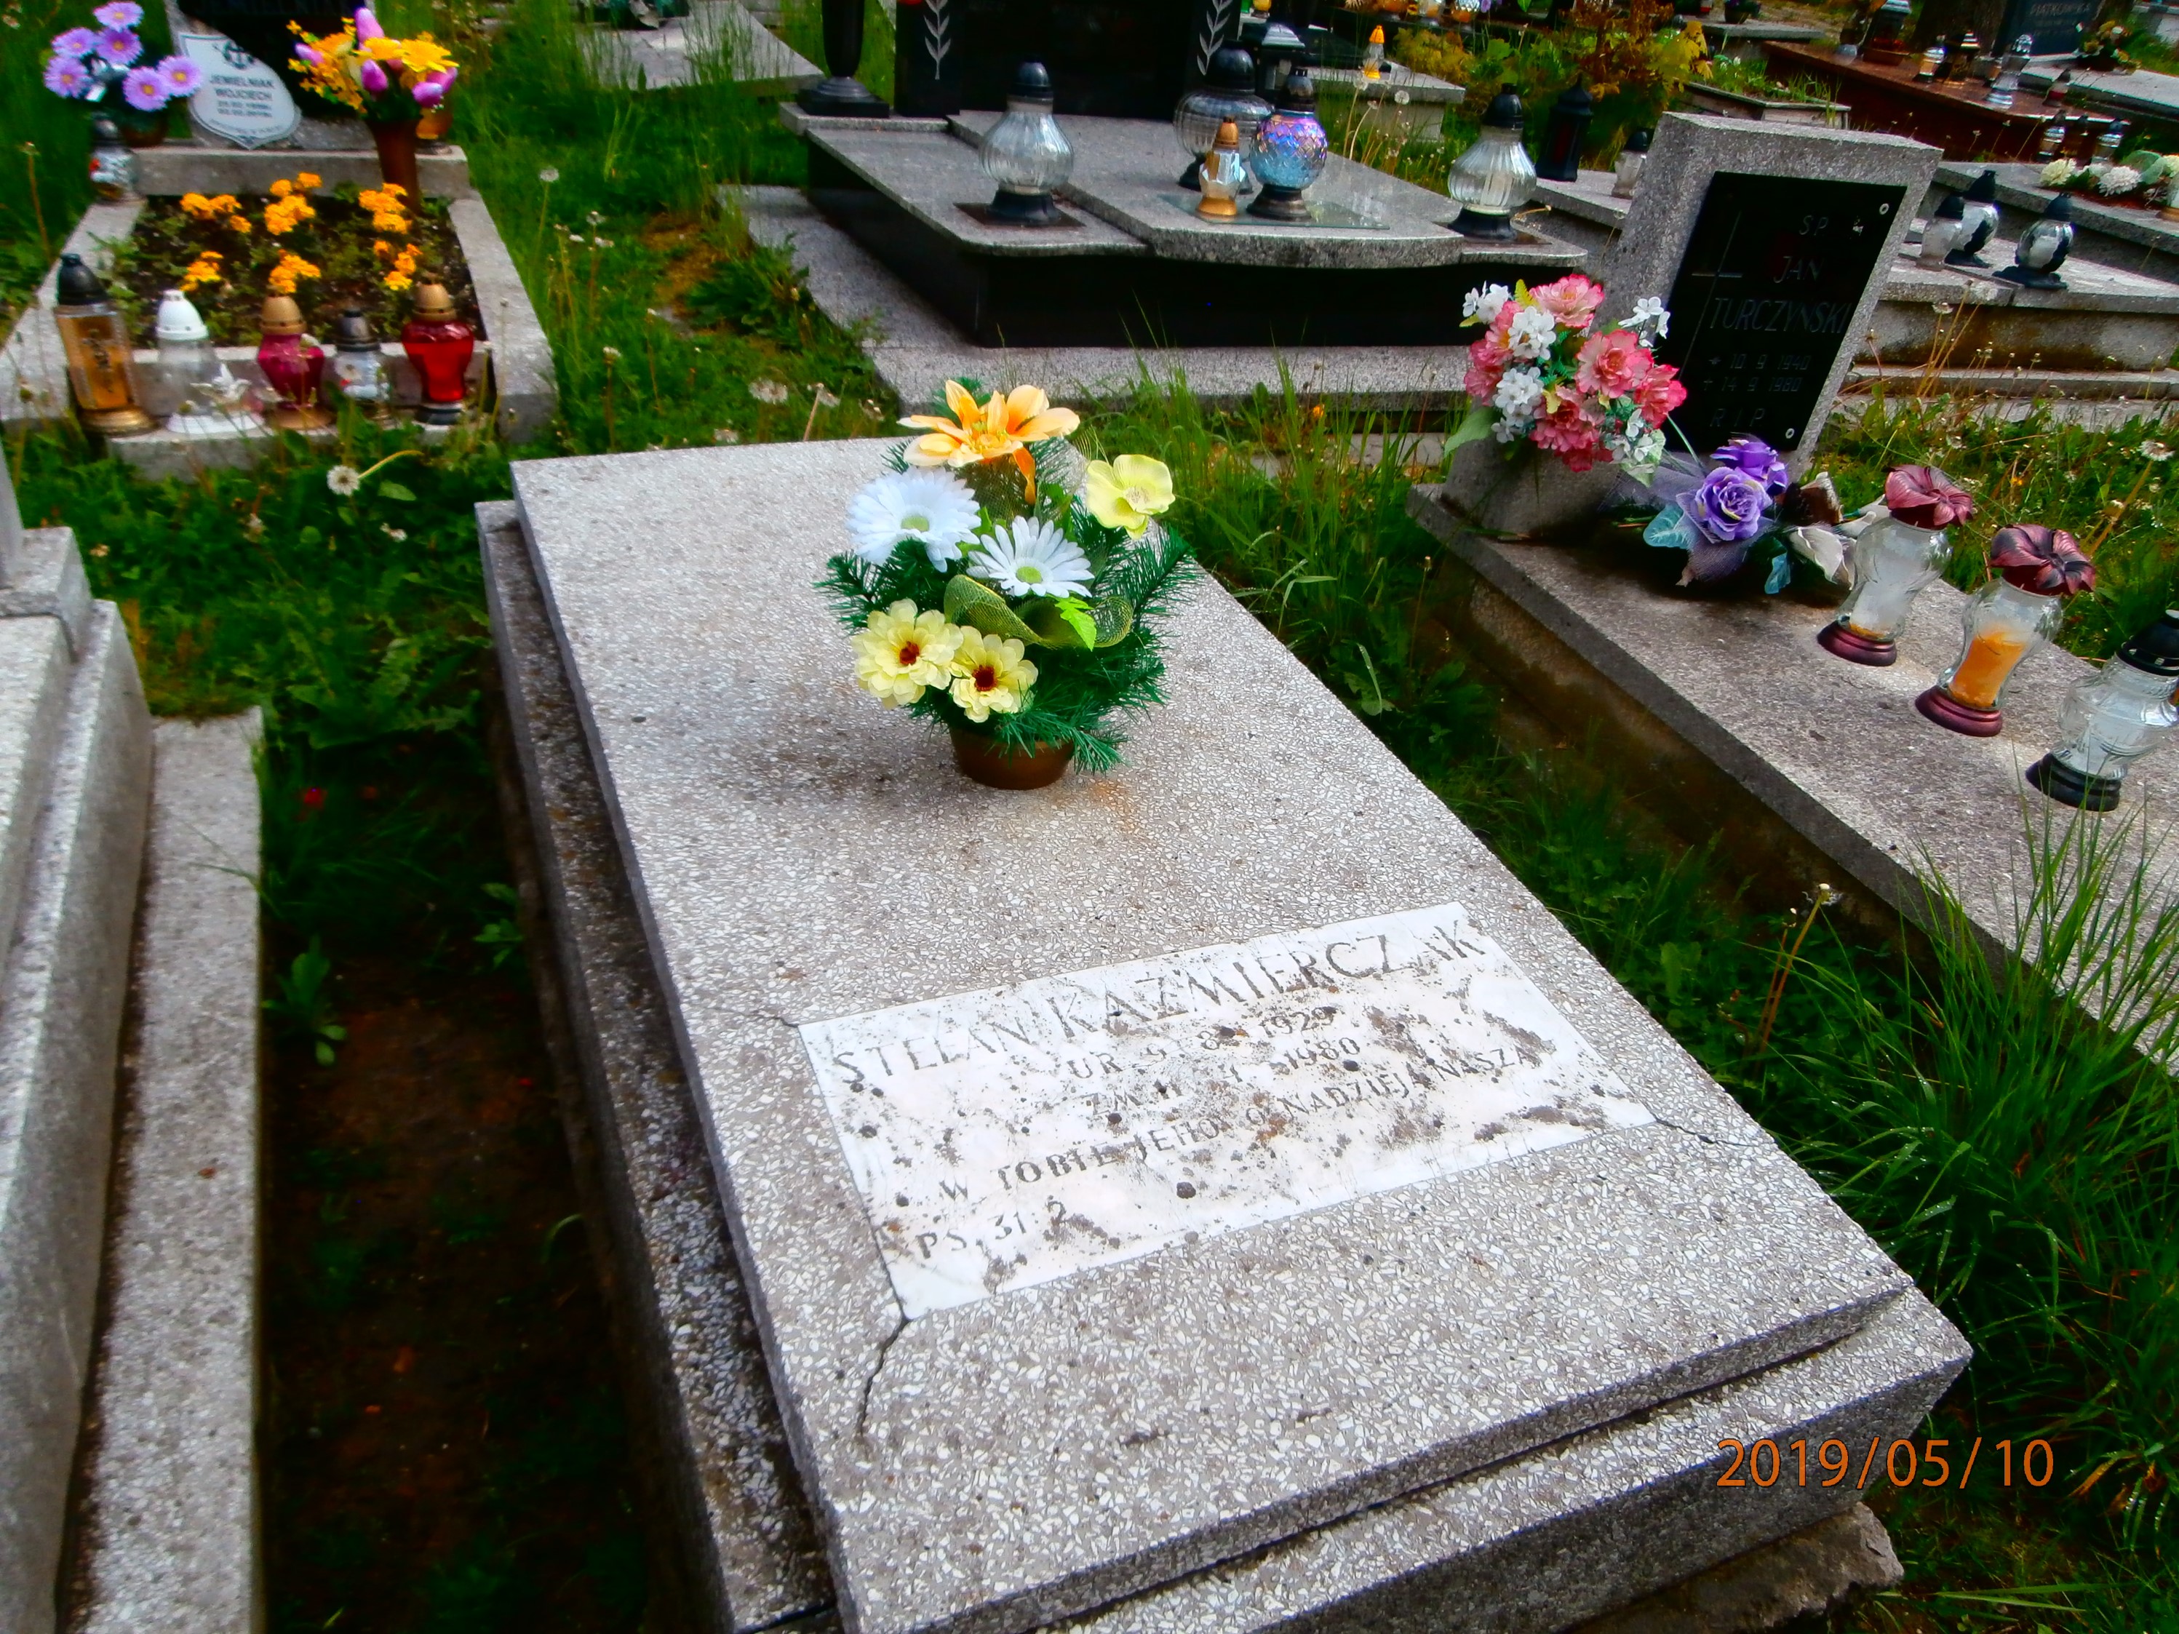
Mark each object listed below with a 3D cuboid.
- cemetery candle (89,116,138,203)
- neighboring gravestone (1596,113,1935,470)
[{"bbox_3d":[-2.619,-1.763,4.049,0.125,0.201,0.125,-9,33,-22],"label":"cemetery candle"},{"bbox_3d":[1.047,-0.818,2.442,0.473,0.542,0.095,-6,38,-21],"label":"neighboring gravestone"}]

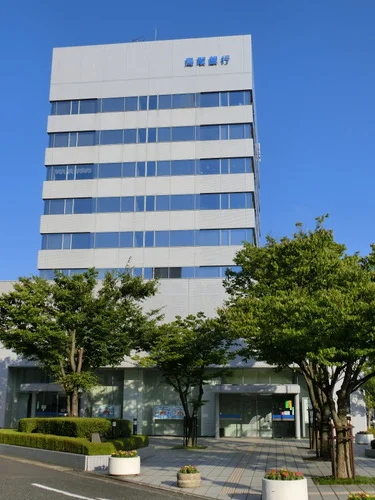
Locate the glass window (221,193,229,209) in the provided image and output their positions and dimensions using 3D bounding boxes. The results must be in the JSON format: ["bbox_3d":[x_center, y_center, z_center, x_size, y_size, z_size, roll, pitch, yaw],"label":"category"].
[{"bbox_3d":[3.340,-4.337,58.023,0.685,1.411,0.150,-1,-15,8],"label":"glass window"}]

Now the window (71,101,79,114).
[{"bbox_3d":[-11.048,-14.045,63.976,0.764,1.510,0.150,-1,-14,7],"label":"window"}]

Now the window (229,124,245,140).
[{"bbox_3d":[4.659,-11.044,60.939,1.366,1.523,0.120,-1,-15,7],"label":"window"}]

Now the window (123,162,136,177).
[{"bbox_3d":[-5.879,-8.026,65.425,1.310,1.681,0.100,-1,-15,8],"label":"window"}]

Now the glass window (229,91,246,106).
[{"bbox_3d":[4.705,-14.480,62.016,1.445,1.532,0.150,-1,-14,8],"label":"glass window"}]

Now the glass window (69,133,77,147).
[{"bbox_3d":[-11.254,-10.951,64.225,0.767,1.591,0.120,-1,-15,7],"label":"glass window"}]

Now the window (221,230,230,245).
[{"bbox_3d":[3.506,-1.124,59.655,0.735,1.512,0.120,-1,-14,7],"label":"window"}]

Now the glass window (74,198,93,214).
[{"bbox_3d":[-10.521,-4.348,65.234,1.833,1.673,0.100,-1,-15,8],"label":"glass window"}]

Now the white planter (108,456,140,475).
[{"bbox_3d":[-1.709,5.901,17.859,0.850,0.480,0.850,-1,-14,7],"label":"white planter"}]

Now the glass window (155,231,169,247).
[{"bbox_3d":[-2.320,-1.040,59.691,1.336,1.532,0.150,-1,-14,8],"label":"glass window"}]

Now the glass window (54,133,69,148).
[{"bbox_3d":[-12.272,-10.779,63.495,1.404,1.532,0.150,-1,-14,8],"label":"glass window"}]

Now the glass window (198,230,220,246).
[{"bbox_3d":[2.062,-1.136,62.557,2.197,1.663,0.100,-1,-15,8],"label":"glass window"}]

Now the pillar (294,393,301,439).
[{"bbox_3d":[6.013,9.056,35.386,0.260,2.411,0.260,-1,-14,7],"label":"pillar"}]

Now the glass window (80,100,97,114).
[{"bbox_3d":[-9.846,-14.213,64.811,1.718,1.540,0.120,-1,-14,7],"label":"glass window"}]

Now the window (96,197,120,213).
[{"bbox_3d":[-7.435,-4.239,61.632,2.312,1.553,0.120,-1,-15,7],"label":"window"}]

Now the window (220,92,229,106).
[{"bbox_3d":[3.532,-14.377,62.054,0.765,1.443,0.150,-1,-14,7],"label":"window"}]

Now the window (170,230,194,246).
[{"bbox_3d":[-0.426,-0.978,58.867,2.250,1.485,0.120,-1,-15,7],"label":"window"}]

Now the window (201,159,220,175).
[{"bbox_3d":[2.190,-7.859,61.579,1.882,1.579,0.120,-1,-15,7],"label":"window"}]

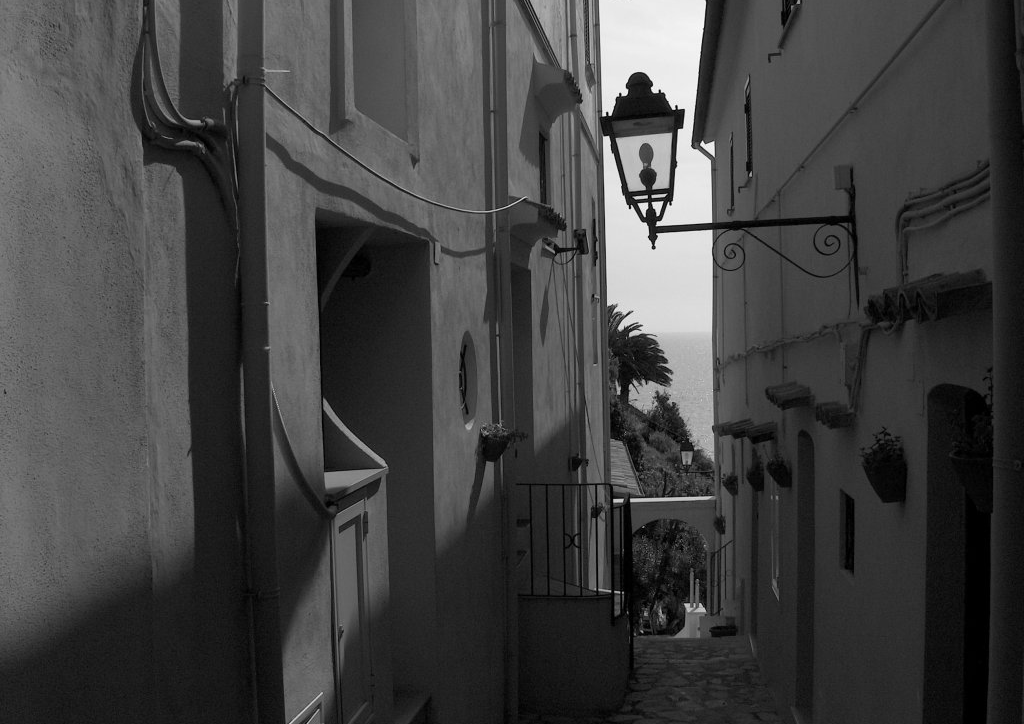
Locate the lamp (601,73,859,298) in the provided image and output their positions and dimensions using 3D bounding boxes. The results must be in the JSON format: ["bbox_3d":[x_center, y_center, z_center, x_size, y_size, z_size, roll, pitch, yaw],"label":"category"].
[{"bbox_3d":[1.175,-0.944,5.880,1.360,1.180,0.440,0,2,9],"label":"lamp"}]

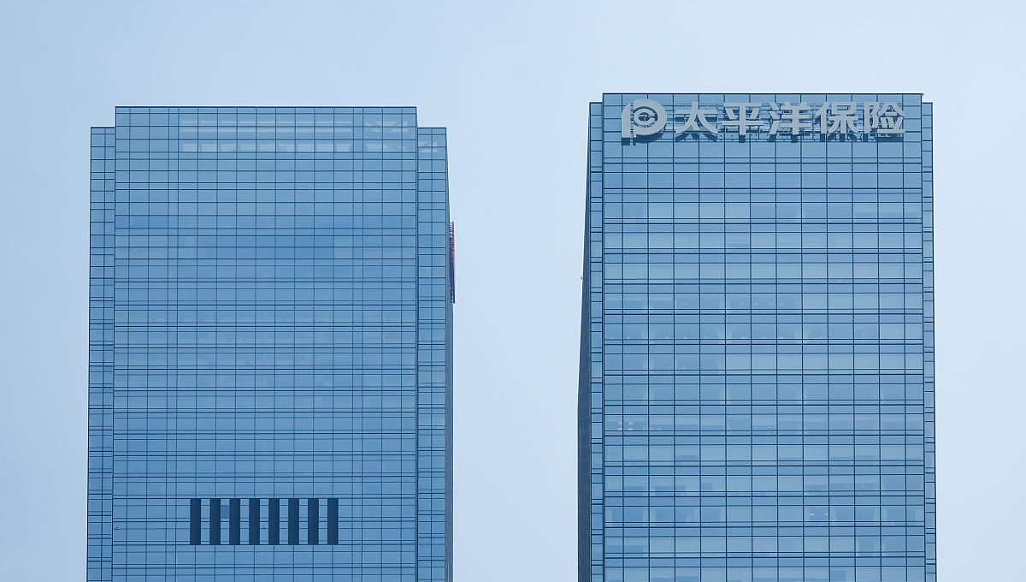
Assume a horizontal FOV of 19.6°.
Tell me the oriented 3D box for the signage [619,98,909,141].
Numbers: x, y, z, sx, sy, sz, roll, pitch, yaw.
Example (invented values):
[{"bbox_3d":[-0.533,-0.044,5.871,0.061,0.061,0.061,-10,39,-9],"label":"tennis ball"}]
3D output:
[{"bbox_3d":[34.385,-23.588,406.800,38.962,5.516,0.700,0,-4,-2],"label":"signage"}]

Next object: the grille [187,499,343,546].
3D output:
[{"bbox_3d":[-44.668,41.516,533.000,26.755,8.457,0.500,0,-4,-2],"label":"grille"}]

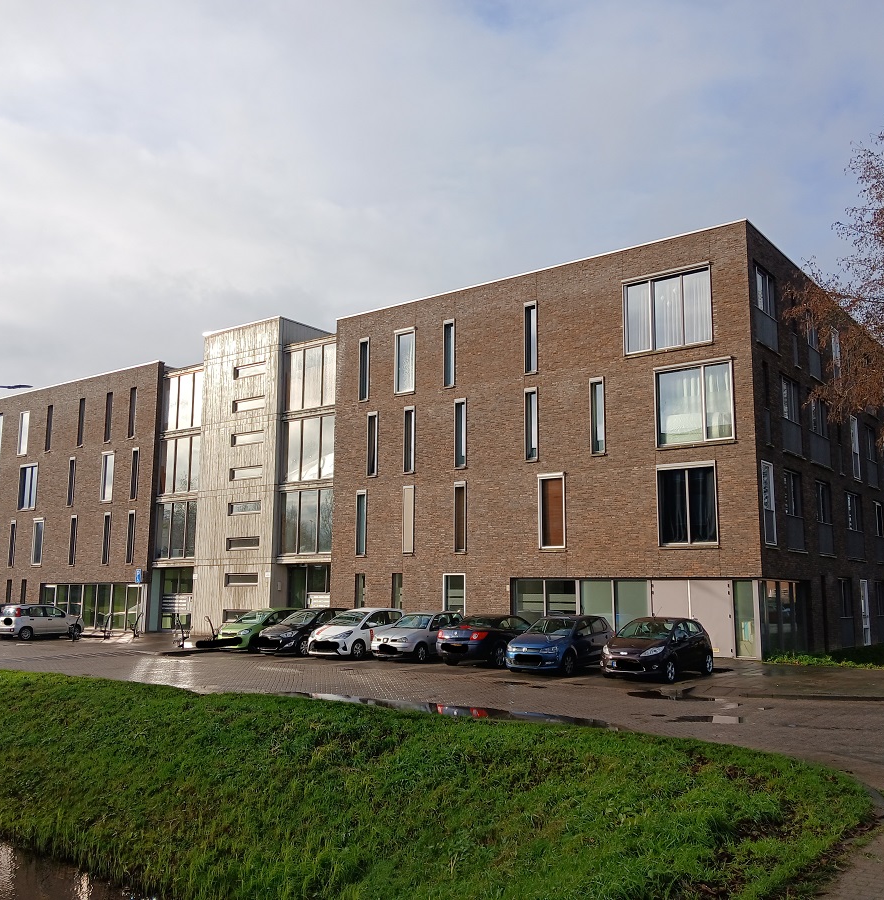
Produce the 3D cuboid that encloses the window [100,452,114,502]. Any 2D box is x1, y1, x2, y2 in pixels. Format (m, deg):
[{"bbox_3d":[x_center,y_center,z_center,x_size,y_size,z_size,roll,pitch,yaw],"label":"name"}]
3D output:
[{"bbox_3d":[-16.551,1.354,44.695,1.053,2.518,0.150,-6,-11,37],"label":"window"}]

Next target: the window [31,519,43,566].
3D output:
[{"bbox_3d":[-21.385,4.902,47.823,1.026,2.533,0.150,-6,-11,37],"label":"window"}]

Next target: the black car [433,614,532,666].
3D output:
[{"bbox_3d":[1.596,5.542,26.410,1.777,1.404,4.355,-6,-11,34],"label":"black car"}]

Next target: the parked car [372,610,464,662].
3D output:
[{"bbox_3d":[-0.552,5.599,27.181,1.640,1.460,3.540,-6,-11,36],"label":"parked car"}]

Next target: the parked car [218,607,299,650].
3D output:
[{"bbox_3d":[-6.444,6.530,33.029,1.670,1.480,3.570,-6,-11,37],"label":"parked car"}]

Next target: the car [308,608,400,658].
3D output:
[{"bbox_3d":[-2.616,5.999,29.598,1.740,1.510,3.945,-6,-11,34],"label":"car"}]

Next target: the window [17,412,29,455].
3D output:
[{"bbox_3d":[-23.237,-0.898,50.157,0.998,2.504,0.150,-6,-11,37],"label":"window"}]

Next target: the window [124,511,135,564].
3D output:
[{"bbox_3d":[-14.742,4.153,42.870,0.560,2.570,0.150,-6,-11,37],"label":"window"}]

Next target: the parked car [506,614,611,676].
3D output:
[{"bbox_3d":[3.270,5.244,24.463,1.690,1.470,3.970,-6,-11,36],"label":"parked car"}]

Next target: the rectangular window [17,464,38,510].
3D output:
[{"bbox_3d":[-22.515,2.018,49.143,1.786,2.563,0.150,-6,-11,37],"label":"rectangular window"}]

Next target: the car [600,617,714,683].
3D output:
[{"bbox_3d":[5.501,5.028,22.950,1.750,1.480,3.950,-6,-11,36],"label":"car"}]

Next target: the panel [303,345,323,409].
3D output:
[{"bbox_3d":[-5.439,-3.048,37.928,1.150,2.600,0.080,-6,-11,37],"label":"panel"}]

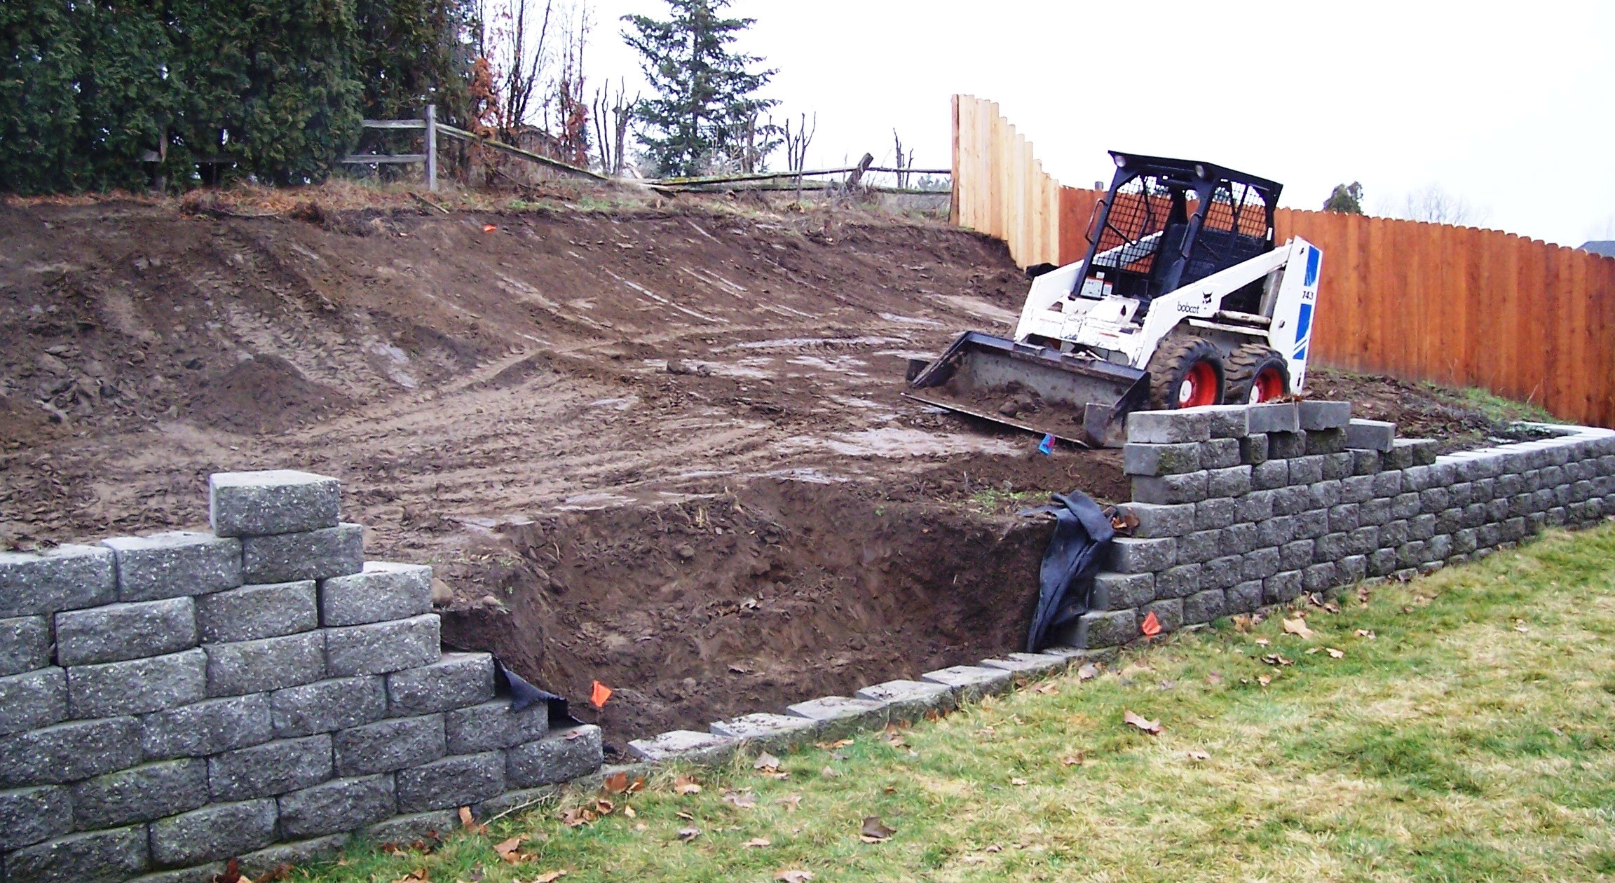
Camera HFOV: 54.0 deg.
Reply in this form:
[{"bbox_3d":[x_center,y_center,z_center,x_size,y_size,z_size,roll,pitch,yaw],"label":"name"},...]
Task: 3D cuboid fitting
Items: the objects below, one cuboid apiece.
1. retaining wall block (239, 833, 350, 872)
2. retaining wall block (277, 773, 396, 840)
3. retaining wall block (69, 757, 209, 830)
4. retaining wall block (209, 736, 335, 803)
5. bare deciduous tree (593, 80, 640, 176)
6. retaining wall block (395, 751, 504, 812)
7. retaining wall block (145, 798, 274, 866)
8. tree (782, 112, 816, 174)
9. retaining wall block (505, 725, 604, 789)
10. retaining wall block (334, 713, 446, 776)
[{"bbox_3d":[-2.049,1.610,6.179,0.465,0.195,0.300,-4,8,-39],"label":"retaining wall block"},{"bbox_3d":[-1.917,1.404,6.275,0.465,0.195,0.300,-4,8,-39],"label":"retaining wall block"},{"bbox_3d":[-2.484,1.251,5.810,0.465,0.195,0.300,-4,8,-39],"label":"retaining wall block"},{"bbox_3d":[-2.116,1.223,6.106,0.465,0.195,0.300,-4,8,-39],"label":"retaining wall block"},{"bbox_3d":[-2.772,-4.510,23.000,0.695,1.500,0.750,1,6,0],"label":"bare deciduous tree"},{"bbox_3d":[-1.542,1.375,6.577,0.465,0.195,0.300,-4,8,-39],"label":"retaining wall block"},{"bbox_3d":[-2.286,1.432,5.979,0.465,0.195,0.300,-4,8,-39],"label":"retaining wall block"},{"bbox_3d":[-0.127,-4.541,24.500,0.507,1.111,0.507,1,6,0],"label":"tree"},{"bbox_3d":[-1.169,1.347,6.877,0.465,0.195,0.300,-4,8,-39],"label":"retaining wall block"},{"bbox_3d":[-1.747,1.195,6.403,0.465,0.195,0.300,-4,8,-39],"label":"retaining wall block"}]

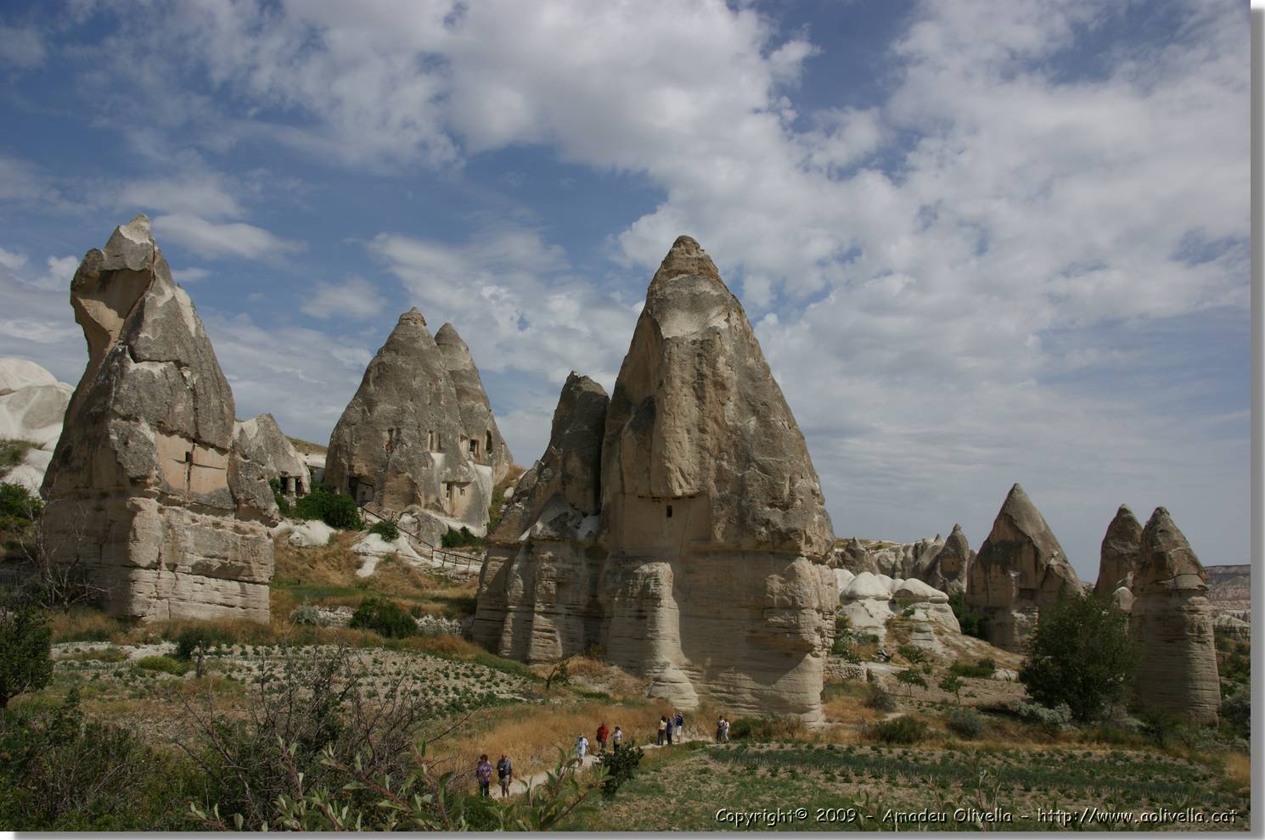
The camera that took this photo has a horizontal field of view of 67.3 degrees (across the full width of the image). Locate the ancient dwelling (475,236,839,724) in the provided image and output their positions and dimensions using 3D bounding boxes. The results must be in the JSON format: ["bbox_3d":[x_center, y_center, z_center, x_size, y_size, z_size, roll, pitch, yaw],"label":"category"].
[{"bbox_3d":[2.400,3.570,75.611,26.000,38.000,18.000,-2,-13,8],"label":"ancient dwelling"}]

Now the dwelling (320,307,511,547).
[{"bbox_3d":[-22.066,0.640,97.000,18.896,24.371,17.000,3,-13,-13],"label":"dwelling"}]

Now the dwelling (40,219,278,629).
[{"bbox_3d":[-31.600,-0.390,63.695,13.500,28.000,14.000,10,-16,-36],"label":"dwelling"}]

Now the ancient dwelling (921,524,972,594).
[{"bbox_3d":[56.889,25.682,171.888,9.367,13.702,9.000,-4,-14,17],"label":"ancient dwelling"}]

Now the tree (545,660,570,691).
[{"bbox_3d":[-5.507,18.674,69.000,1.879,2.235,1.900,1,-13,-4],"label":"tree"}]

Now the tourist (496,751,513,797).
[{"bbox_3d":[-4.950,13.840,37.045,0.600,1.740,0.400,-4,-14,19],"label":"tourist"}]

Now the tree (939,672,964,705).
[{"bbox_3d":[25.871,21.808,77.000,2.097,2.487,2.100,-4,-14,17],"label":"tree"}]

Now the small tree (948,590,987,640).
[{"bbox_3d":[40.000,23.363,113.653,5.200,5.800,5.000,-4,-14,17],"label":"small tree"}]

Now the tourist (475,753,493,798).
[{"bbox_3d":[-5.813,13.946,37.200,0.550,1.650,0.400,-1,-13,3],"label":"tourist"}]

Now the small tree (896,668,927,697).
[{"bbox_3d":[24.700,23.287,84.432,2.800,2.650,2.700,-4,-14,17],"label":"small tree"}]

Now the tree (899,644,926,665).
[{"bbox_3d":[25.926,21.742,88.000,2.488,1.880,2.300,-4,-14,16],"label":"tree"}]

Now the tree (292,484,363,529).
[{"bbox_3d":[-25.000,7.179,78.375,5.400,3.600,4.500,3,-13,-11],"label":"tree"}]

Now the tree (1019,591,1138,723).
[{"bbox_3d":[31.928,16.943,68.000,8.475,9.196,8.000,-6,-14,24],"label":"tree"}]

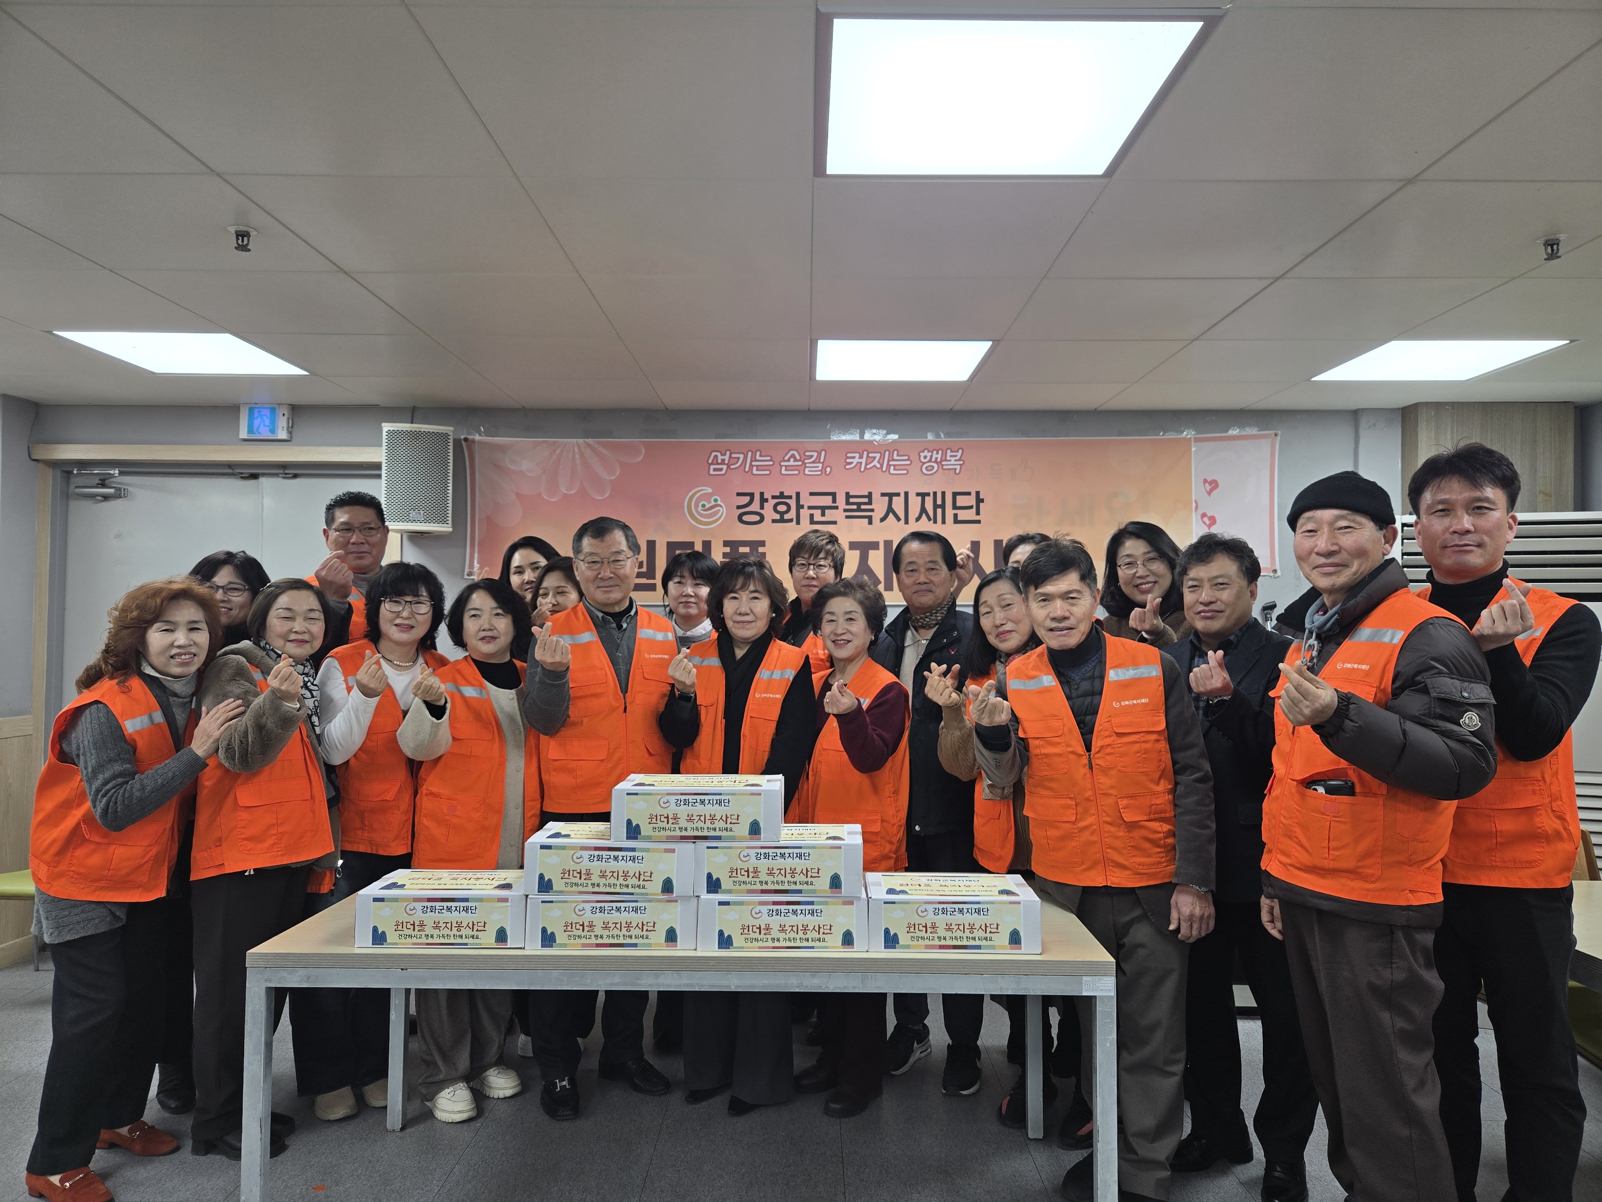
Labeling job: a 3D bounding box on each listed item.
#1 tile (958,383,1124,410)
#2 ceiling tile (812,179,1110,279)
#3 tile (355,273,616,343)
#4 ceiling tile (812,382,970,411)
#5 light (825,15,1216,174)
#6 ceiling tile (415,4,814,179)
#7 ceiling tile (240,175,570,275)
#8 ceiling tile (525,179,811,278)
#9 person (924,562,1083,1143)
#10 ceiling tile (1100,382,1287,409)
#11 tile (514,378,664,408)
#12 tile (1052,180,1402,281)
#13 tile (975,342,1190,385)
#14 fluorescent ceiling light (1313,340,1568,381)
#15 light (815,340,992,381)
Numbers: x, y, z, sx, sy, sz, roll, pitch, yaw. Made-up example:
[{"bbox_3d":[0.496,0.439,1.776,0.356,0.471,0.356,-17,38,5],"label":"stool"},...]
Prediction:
[{"bbox_3d":[0.934,-0.808,4.173,0.600,0.020,0.506,0,-1,0],"label":"tile"},{"bbox_3d":[0.326,-0.850,2.435,0.600,0.020,0.600,0,-1,0],"label":"ceiling tile"},{"bbox_3d":[-0.871,-0.846,3.034,0.600,0.020,0.600,0,-1,0],"label":"tile"},{"bbox_3d":[0.335,-0.817,4.205,0.600,0.020,0.540,0,-1,0],"label":"ceiling tile"},{"bbox_3d":[0.325,-0.872,1.830,0.580,0.050,0.580,0,-1,0],"label":"light"},{"bbox_3d":[-0.277,-0.865,1.838,0.600,0.020,0.600,0,-1,0],"label":"ceiling tile"},{"bbox_3d":[-0.874,-0.859,2.441,0.600,0.020,0.600,0,-1,0],"label":"ceiling tile"},{"bbox_3d":[-0.273,-0.855,2.431,0.600,0.020,0.600,0,-1,0],"label":"ceiling tile"},{"bbox_3d":[0.608,0.700,3.046,0.500,1.590,0.420,0,-1,9],"label":"person"},{"bbox_3d":[1.534,-0.803,4.170,0.600,0.020,0.506,0,-1,0],"label":"ceiling tile"},{"bbox_3d":[-0.865,-0.825,4.198,0.600,0.020,0.530,0,-1,0],"label":"tile"},{"bbox_3d":[0.927,-0.846,2.430,0.600,0.020,0.600,0,-1,0],"label":"tile"},{"bbox_3d":[0.931,-0.818,3.603,0.600,0.020,0.600,0,-1,0],"label":"tile"},{"bbox_3d":[2.132,-0.820,3.599,0.590,0.040,0.590,0,-1,0],"label":"fluorescent ceiling light"},{"bbox_3d":[0.332,-0.838,3.635,0.576,0.040,0.576,0,-1,0],"label":"light"}]

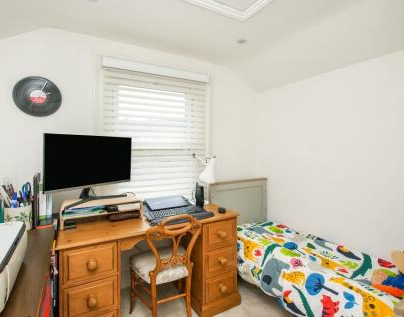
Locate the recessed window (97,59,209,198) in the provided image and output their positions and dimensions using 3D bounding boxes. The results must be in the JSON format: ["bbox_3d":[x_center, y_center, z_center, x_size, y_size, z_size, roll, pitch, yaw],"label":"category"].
[{"bbox_3d":[-0.414,-0.223,1.908,1.040,1.240,0.120,-1,1,-24],"label":"recessed window"}]

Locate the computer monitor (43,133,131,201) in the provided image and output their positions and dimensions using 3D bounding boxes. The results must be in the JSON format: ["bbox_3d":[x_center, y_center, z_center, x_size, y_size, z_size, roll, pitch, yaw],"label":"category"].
[{"bbox_3d":[-0.825,0.083,1.475,0.190,0.475,0.580,1,2,42],"label":"computer monitor"}]

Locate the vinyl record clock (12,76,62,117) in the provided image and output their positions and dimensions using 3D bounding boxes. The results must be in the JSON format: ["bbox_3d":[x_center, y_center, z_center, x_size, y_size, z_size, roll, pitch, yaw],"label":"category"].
[{"bbox_3d":[-1.234,-0.463,1.495,0.300,0.300,0.030,-1,1,-24],"label":"vinyl record clock"}]

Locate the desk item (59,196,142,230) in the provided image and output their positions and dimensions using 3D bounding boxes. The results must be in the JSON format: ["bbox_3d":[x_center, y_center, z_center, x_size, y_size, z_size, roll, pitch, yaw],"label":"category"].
[{"bbox_3d":[-0.733,0.396,1.512,0.510,0.145,0.240,-1,1,-24],"label":"desk item"}]

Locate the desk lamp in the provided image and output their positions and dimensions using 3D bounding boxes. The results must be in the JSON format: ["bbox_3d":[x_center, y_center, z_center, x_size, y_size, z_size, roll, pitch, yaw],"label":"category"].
[{"bbox_3d":[0.024,0.214,1.930,0.190,0.500,0.190,-1,1,-24],"label":"desk lamp"}]

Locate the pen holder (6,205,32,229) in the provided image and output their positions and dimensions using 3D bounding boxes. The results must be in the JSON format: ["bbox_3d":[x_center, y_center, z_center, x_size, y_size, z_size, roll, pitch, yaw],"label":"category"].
[{"bbox_3d":[-1.255,0.403,1.360,0.120,0.150,0.110,-1,1,-24],"label":"pen holder"}]

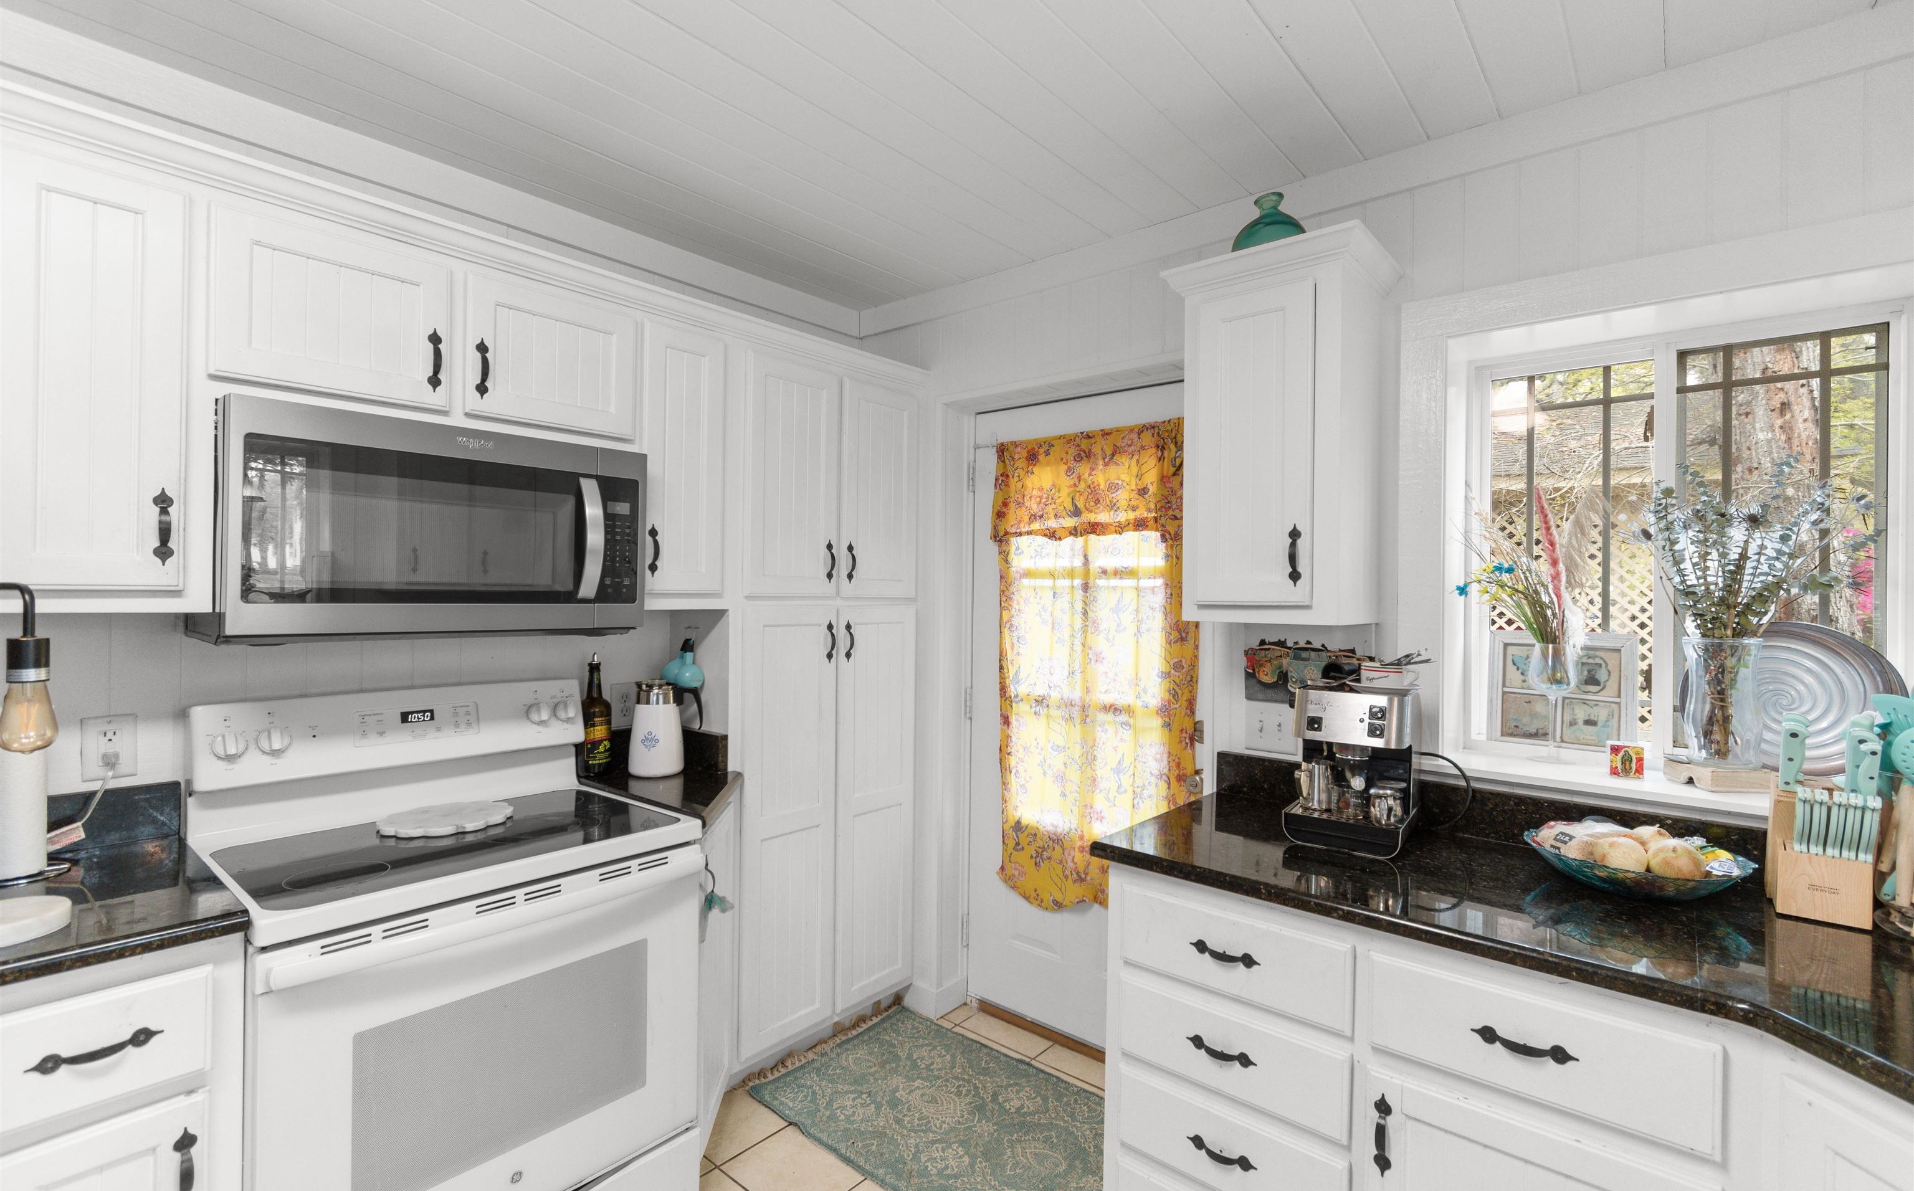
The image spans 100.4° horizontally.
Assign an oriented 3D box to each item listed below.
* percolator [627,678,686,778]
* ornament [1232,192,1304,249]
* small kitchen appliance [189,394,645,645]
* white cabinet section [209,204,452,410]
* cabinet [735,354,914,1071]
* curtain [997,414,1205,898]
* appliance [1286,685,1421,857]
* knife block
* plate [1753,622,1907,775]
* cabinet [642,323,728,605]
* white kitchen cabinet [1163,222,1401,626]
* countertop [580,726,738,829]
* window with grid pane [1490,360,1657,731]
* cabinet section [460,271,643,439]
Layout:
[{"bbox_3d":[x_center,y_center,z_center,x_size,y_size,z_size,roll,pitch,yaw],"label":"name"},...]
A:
[{"bbox_3d":[-0.843,0.379,2.308,0.190,0.265,0.150,1,0,-11],"label":"percolator"},{"bbox_3d":[0.734,-0.839,1.878,0.195,0.225,0.195,1,0,41],"label":"ornament"},{"bbox_3d":[-1.148,-0.128,1.785,0.430,0.435,0.760,1,0,41],"label":"small kitchen appliance"},{"bbox_3d":[-1.310,-0.539,1.645,0.320,0.300,0.368,0,0,41],"label":"white cabinet section"},{"bbox_3d":[-0.526,0.343,2.719,0.360,2.150,0.770,1,0,42],"label":"cabinet"},{"bbox_3d":[0.402,0.248,2.471,0.730,1.510,0.080,1,0,39],"label":"curtain"},{"bbox_3d":[0.839,0.352,1.682,0.220,0.320,0.245,1,0,38],"label":"appliance"},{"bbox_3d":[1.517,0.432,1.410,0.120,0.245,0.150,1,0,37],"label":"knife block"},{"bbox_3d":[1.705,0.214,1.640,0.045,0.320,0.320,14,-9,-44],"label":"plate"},{"bbox_3d":[-0.834,-0.354,2.222,0.320,0.730,0.260,1,0,41],"label":"cabinet"},{"bbox_3d":[0.745,-0.343,1.850,0.420,0.810,0.330,1,0,41],"label":"white kitchen cabinet"},{"bbox_3d":[-0.725,0.464,2.107,0.670,0.140,0.325,1,0,41],"label":"countertop"},{"bbox_3d":[1.437,-0.103,1.878,0.335,0.860,0.050,1,0,41],"label":"window with grid pane"},{"bbox_3d":[-1.043,-0.536,1.947,0.320,0.300,0.376,0,0,41],"label":"cabinet section"}]

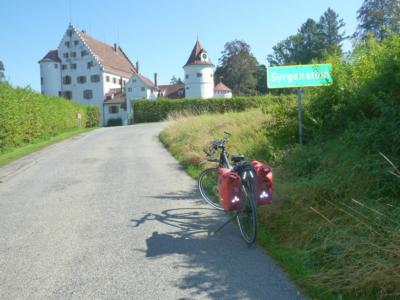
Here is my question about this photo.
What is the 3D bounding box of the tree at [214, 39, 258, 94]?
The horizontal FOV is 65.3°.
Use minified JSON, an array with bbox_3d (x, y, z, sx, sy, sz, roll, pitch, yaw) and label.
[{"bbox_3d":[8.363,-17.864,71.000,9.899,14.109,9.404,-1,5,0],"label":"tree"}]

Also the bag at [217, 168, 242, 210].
[{"bbox_3d":[0.316,0.408,3.320,0.180,0.385,0.310,-6,7,-6],"label":"bag"}]

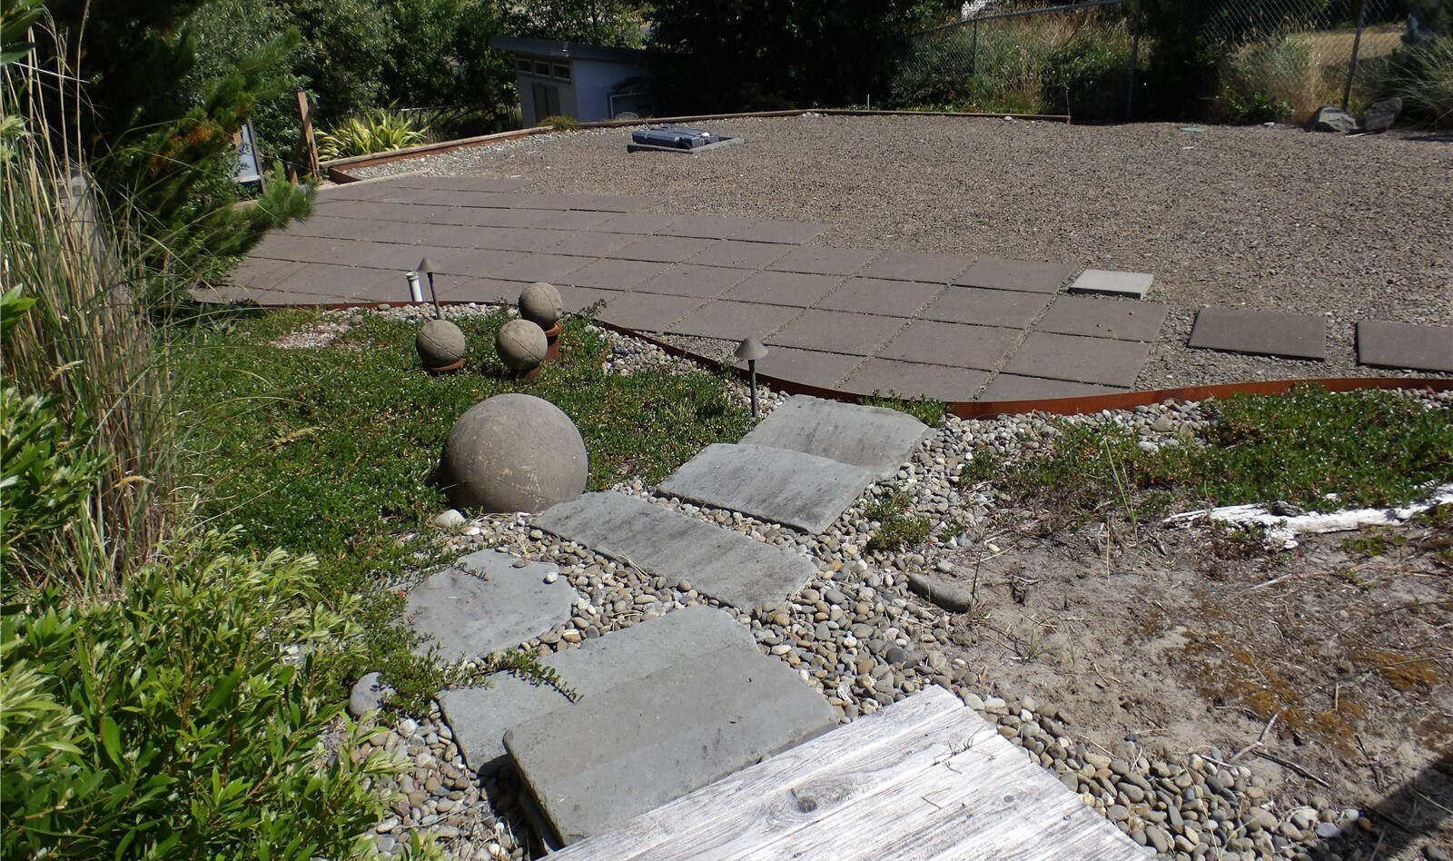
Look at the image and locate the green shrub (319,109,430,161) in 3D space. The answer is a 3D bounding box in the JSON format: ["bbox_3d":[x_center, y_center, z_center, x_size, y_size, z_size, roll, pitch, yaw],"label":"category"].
[{"bbox_3d":[-4.396,-3.680,12.758,1.280,0.760,1.080,-4,24,0],"label":"green shrub"}]

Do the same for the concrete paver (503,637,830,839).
[{"bbox_3d":[-0.126,0.673,2.183,0.610,0.055,0.362,-17,27,-25],"label":"concrete paver"}]

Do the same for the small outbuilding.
[{"bbox_3d":[-2.368,-5.889,18.531,2.400,2.450,3.550,-16,27,-24],"label":"small outbuilding"}]

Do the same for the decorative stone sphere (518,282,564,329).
[{"bbox_3d":[-0.997,-0.669,5.420,0.242,0.242,0.242,-4,24,0],"label":"decorative stone sphere"}]

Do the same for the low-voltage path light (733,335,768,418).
[{"bbox_3d":[0.115,-0.242,4.558,0.150,0.395,0.150,-4,24,0],"label":"low-voltage path light"}]

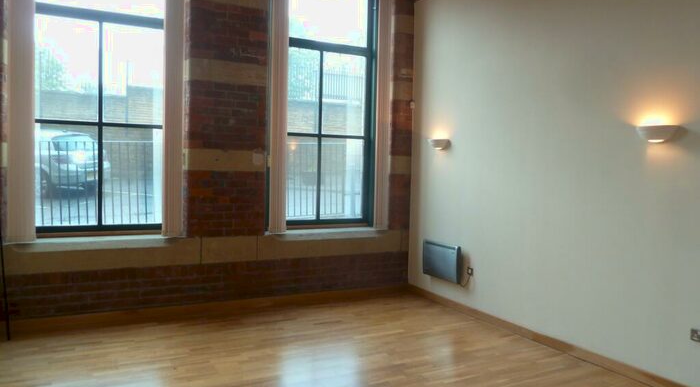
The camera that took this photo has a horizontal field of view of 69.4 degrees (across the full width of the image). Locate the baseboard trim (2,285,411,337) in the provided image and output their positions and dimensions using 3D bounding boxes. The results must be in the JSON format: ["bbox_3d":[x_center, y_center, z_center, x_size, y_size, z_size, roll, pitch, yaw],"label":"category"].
[{"bbox_3d":[-1.190,1.245,5.576,4.323,0.135,0.030,0,2,-26],"label":"baseboard trim"}]

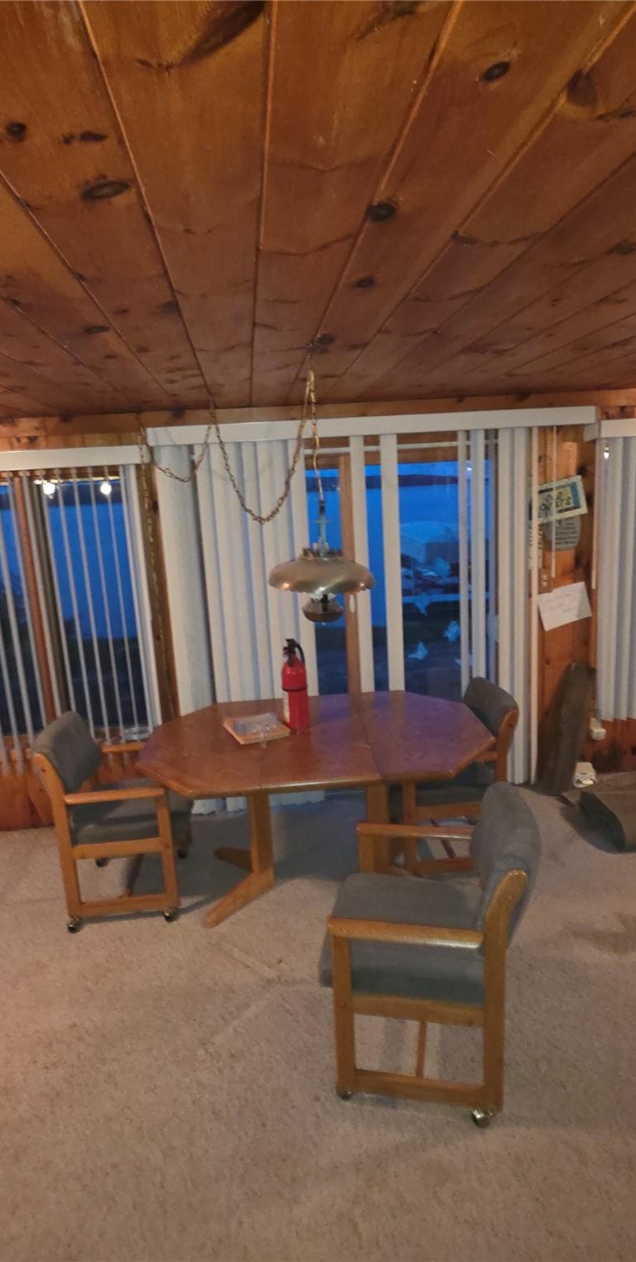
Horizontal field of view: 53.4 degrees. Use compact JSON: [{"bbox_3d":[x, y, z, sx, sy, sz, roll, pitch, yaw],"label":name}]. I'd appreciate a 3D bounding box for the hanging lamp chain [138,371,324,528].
[{"bbox_3d":[-0.464,-0.751,2.862,0.200,0.593,1.373,-13,14,-40],"label":"hanging lamp chain"}]

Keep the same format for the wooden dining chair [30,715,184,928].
[{"bbox_3d":[-0.903,0.818,2.911,0.630,0.834,0.540,-4,11,-3],"label":"wooden dining chair"}]

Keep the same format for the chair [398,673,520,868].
[{"bbox_3d":[0.631,0.689,3.110,0.630,0.834,0.540,-4,11,-4],"label":"chair"}]

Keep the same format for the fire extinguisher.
[{"bbox_3d":[-0.109,0.244,2.846,0.130,0.415,0.115,-7,12,-19],"label":"fire extinguisher"}]

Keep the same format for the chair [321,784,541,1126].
[{"bbox_3d":[0.350,0.927,1.969,0.630,0.834,0.540,-1,11,13],"label":"chair"}]

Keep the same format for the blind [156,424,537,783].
[{"bbox_3d":[0.227,-0.013,3.551,2.091,2.073,0.100,-4,11,-5],"label":"blind"}]

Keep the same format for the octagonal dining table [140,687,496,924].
[{"bbox_3d":[0.009,0.812,2.924,1.510,0.737,1.067,-4,11,-1],"label":"octagonal dining table"}]

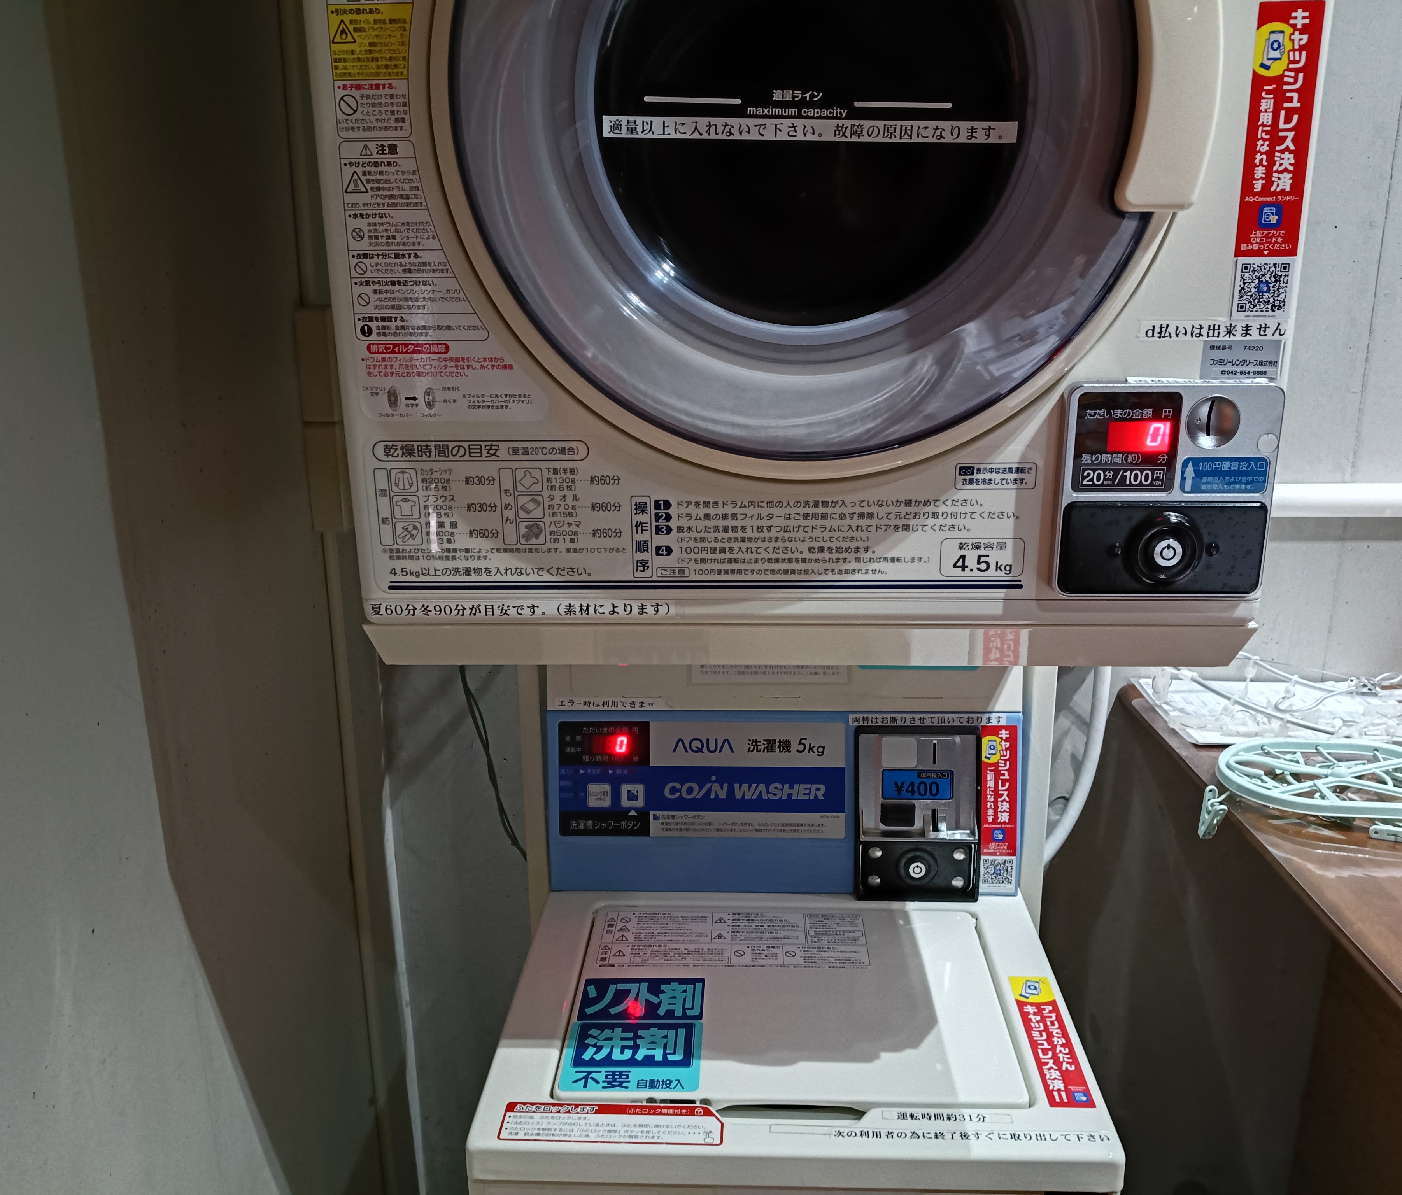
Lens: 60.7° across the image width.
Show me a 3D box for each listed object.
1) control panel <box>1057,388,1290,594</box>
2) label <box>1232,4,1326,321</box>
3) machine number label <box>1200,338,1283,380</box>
[{"bbox_3d":[0.313,-0.069,0.801,0.139,0.143,0.028,0,16,2],"label":"control panel"},{"bbox_3d":[0.364,-0.272,0.755,0.040,0.190,0.002,0,16,2],"label":"label"},{"bbox_3d":[0.355,-0.157,0.788,0.051,0.028,0.002,0,16,2],"label":"machine number label"}]

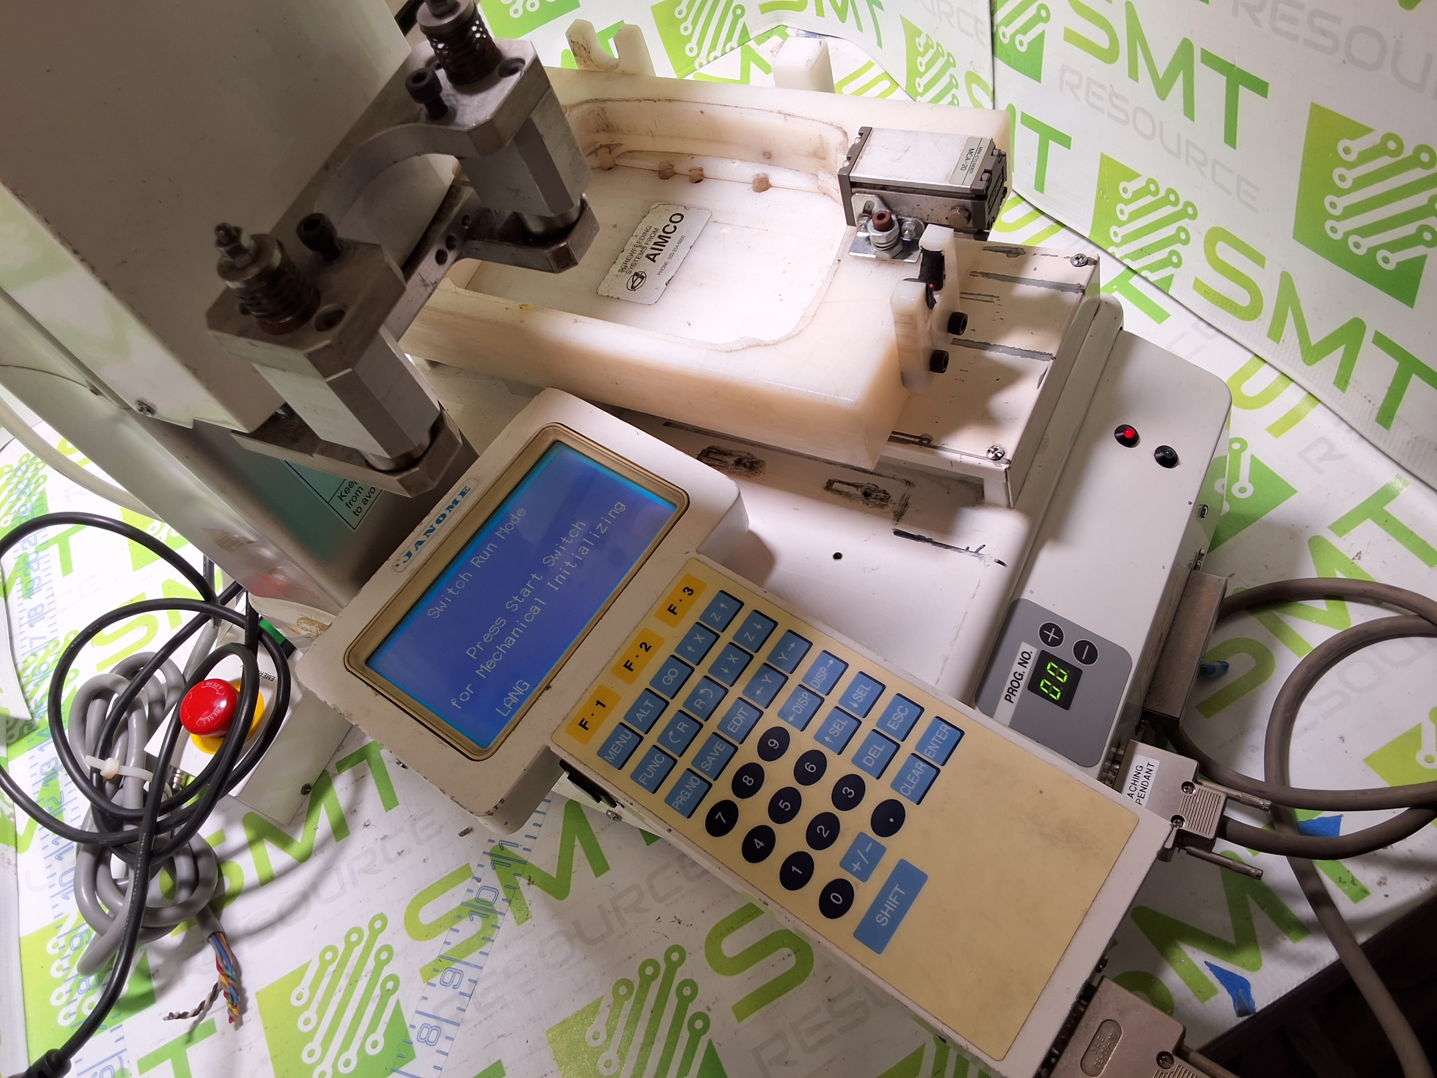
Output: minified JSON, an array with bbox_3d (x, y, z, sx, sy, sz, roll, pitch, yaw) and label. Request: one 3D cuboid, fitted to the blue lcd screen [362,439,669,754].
[{"bbox_3d":[-0.074,0.017,0.443,0.063,0.007,0.114,29,71,25],"label":"blue lcd screen"}]

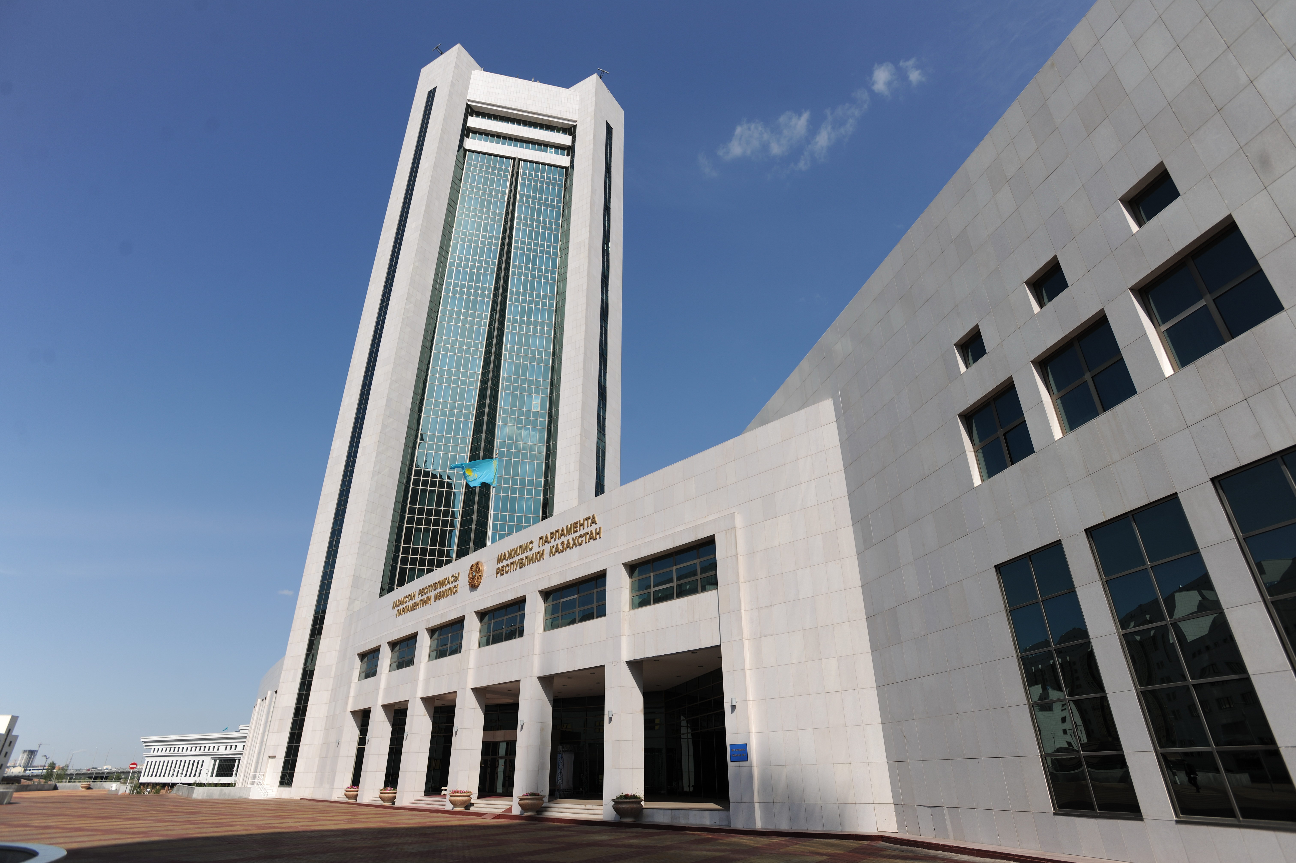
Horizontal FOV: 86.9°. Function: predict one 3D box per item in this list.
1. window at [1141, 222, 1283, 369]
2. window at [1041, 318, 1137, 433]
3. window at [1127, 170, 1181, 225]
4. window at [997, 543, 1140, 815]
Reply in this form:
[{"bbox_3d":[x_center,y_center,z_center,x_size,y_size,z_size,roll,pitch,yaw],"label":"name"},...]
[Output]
[{"bbox_3d":[10.004,-2.348,12.237,0.200,2.076,2.083,7,-28,-13],"label":"window"},{"bbox_3d":[9.343,-1.144,14.543,0.200,2.047,2.057,7,-28,-13],"label":"window"},{"bbox_3d":[9.987,-4.538,13.424,0.200,0.925,1.010,7,-28,-13],"label":"window"},{"bbox_3d":[8.583,5.043,14.201,0.200,5.130,2.068,7,-28,-13],"label":"window"}]

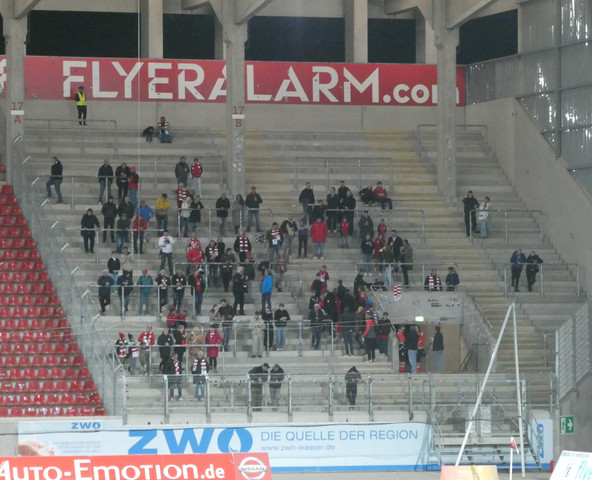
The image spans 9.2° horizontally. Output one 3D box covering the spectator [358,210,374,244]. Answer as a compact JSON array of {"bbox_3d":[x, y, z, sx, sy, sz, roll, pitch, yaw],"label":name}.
[{"bbox_3d":[2.793,-0.275,146.487,0.560,1.739,0.420,0,-1,-3],"label":"spectator"}]

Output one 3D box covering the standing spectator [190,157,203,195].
[{"bbox_3d":[-3.943,-2.480,147.290,0.460,1.613,0.340,0,-1,-6],"label":"standing spectator"}]

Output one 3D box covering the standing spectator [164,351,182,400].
[{"bbox_3d":[-4.399,4.921,133.319,0.580,1.731,0.400,0,-1,-27],"label":"standing spectator"}]

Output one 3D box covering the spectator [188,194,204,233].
[{"bbox_3d":[-3.982,-1.016,148.750,0.579,1.589,0.420,0,-1,-14],"label":"spectator"}]

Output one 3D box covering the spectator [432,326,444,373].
[{"bbox_3d":[5.349,4.131,139.300,0.480,1.797,0.500,-1,-1,37],"label":"spectator"}]

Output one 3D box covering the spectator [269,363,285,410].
[{"bbox_3d":[-0.702,5.505,137.674,0.570,1.739,0.500,0,-1,-14],"label":"spectator"}]

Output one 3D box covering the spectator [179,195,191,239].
[{"bbox_3d":[-4.423,-0.913,148.355,0.461,1.641,0.400,0,-1,-25],"label":"spectator"}]

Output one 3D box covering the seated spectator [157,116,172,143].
[{"bbox_3d":[-5.490,-4.634,155.560,0.631,1.123,0.750,0,-1,-10],"label":"seated spectator"}]

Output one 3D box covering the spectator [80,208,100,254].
[{"bbox_3d":[-7.834,-0.328,141.128,0.650,1.725,0.420,0,-1,-5],"label":"spectator"}]

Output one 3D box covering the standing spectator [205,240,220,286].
[{"bbox_3d":[-3.173,0.915,141.032,0.550,1.777,0.380,0,-1,-9],"label":"standing spectator"}]

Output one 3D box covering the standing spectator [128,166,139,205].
[{"bbox_3d":[-6.594,-2.138,150.129,0.450,1.717,0.360,-1,-2,40],"label":"standing spectator"}]

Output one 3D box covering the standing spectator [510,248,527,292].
[{"bbox_3d":[8.618,1.189,143.388,0.580,1.679,0.450,0,-1,-3],"label":"standing spectator"}]

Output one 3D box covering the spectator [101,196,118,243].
[{"bbox_3d":[-7.195,-0.786,142.875,0.600,1.789,0.360,0,-1,-14],"label":"spectator"}]

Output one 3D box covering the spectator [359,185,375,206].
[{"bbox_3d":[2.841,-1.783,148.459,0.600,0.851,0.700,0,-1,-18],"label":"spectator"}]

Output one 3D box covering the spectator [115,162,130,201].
[{"bbox_3d":[-6.834,-2.198,145.813,0.560,1.676,0.400,0,-1,-6],"label":"spectator"}]

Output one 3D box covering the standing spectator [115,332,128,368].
[{"bbox_3d":[-6.329,4.101,134.504,0.500,1.473,0.340,0,-1,-9],"label":"standing spectator"}]

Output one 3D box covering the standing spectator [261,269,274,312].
[{"bbox_3d":[-1.114,1.935,139.605,0.400,1.680,0.550,0,-1,6],"label":"standing spectator"}]

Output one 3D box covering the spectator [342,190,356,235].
[{"bbox_3d":[2.142,-1.076,147.371,0.560,1.793,0.420,0,-1,-3],"label":"spectator"}]

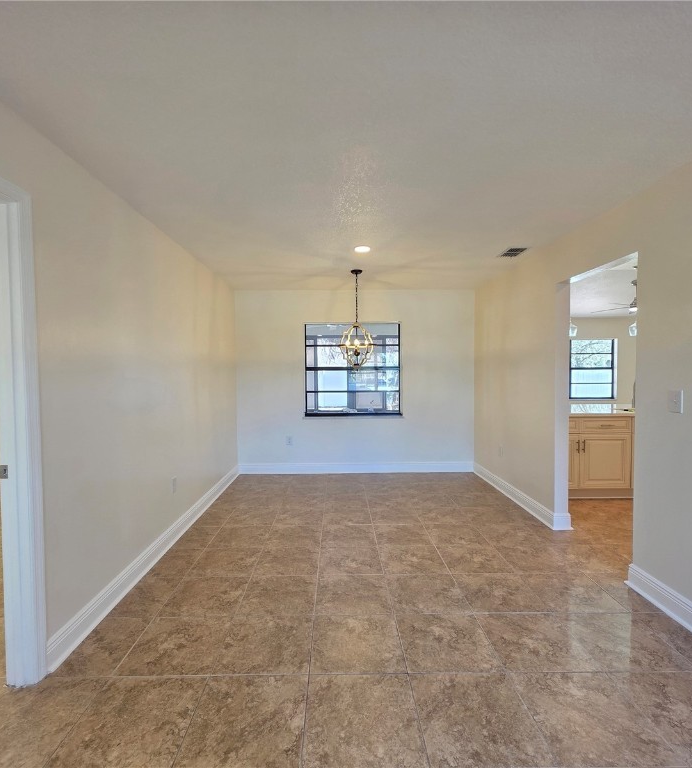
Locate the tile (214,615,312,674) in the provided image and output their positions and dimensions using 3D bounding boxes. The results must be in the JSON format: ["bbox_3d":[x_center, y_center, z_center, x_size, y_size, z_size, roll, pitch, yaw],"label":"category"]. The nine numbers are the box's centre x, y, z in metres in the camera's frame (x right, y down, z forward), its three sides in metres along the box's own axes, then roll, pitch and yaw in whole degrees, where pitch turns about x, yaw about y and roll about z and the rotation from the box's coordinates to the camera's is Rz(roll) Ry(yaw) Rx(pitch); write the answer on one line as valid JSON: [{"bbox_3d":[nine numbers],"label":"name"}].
[{"bbox_3d":[-0.392,1.316,1.946,0.448,0.015,0.421,0,2,-1],"label":"tile"}]

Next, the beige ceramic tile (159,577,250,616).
[{"bbox_3d":[-0.849,1.302,2.357,0.448,0.015,0.421,0,2,-1],"label":"beige ceramic tile"}]

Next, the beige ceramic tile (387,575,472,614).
[{"bbox_3d":[0.482,1.268,2.332,0.432,0.010,0.422,0,1,-1],"label":"beige ceramic tile"}]

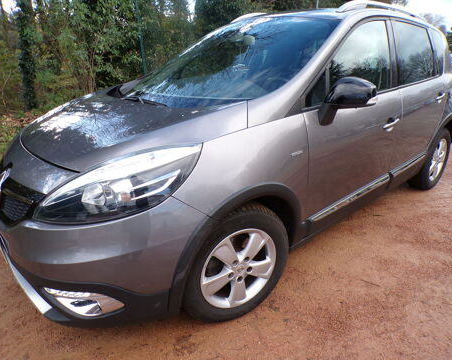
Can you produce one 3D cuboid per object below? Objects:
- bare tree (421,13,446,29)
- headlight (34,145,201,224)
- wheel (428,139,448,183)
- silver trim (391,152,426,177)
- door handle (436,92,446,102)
[{"bbox_3d":[29.062,-20.697,48.000,4.800,6.200,4.600,13,25,26],"label":"bare tree"},{"bbox_3d":[-0.465,0.008,1.375,0.678,0.310,0.244,3,21,10],"label":"headlight"},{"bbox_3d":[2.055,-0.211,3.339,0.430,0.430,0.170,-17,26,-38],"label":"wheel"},{"bbox_3d":[1.488,-0.131,2.696,0.680,0.055,0.035,-21,29,-37],"label":"silver trim"},{"bbox_3d":[1.777,-0.679,2.746,0.220,0.062,0.050,-17,26,-38],"label":"door handle"}]

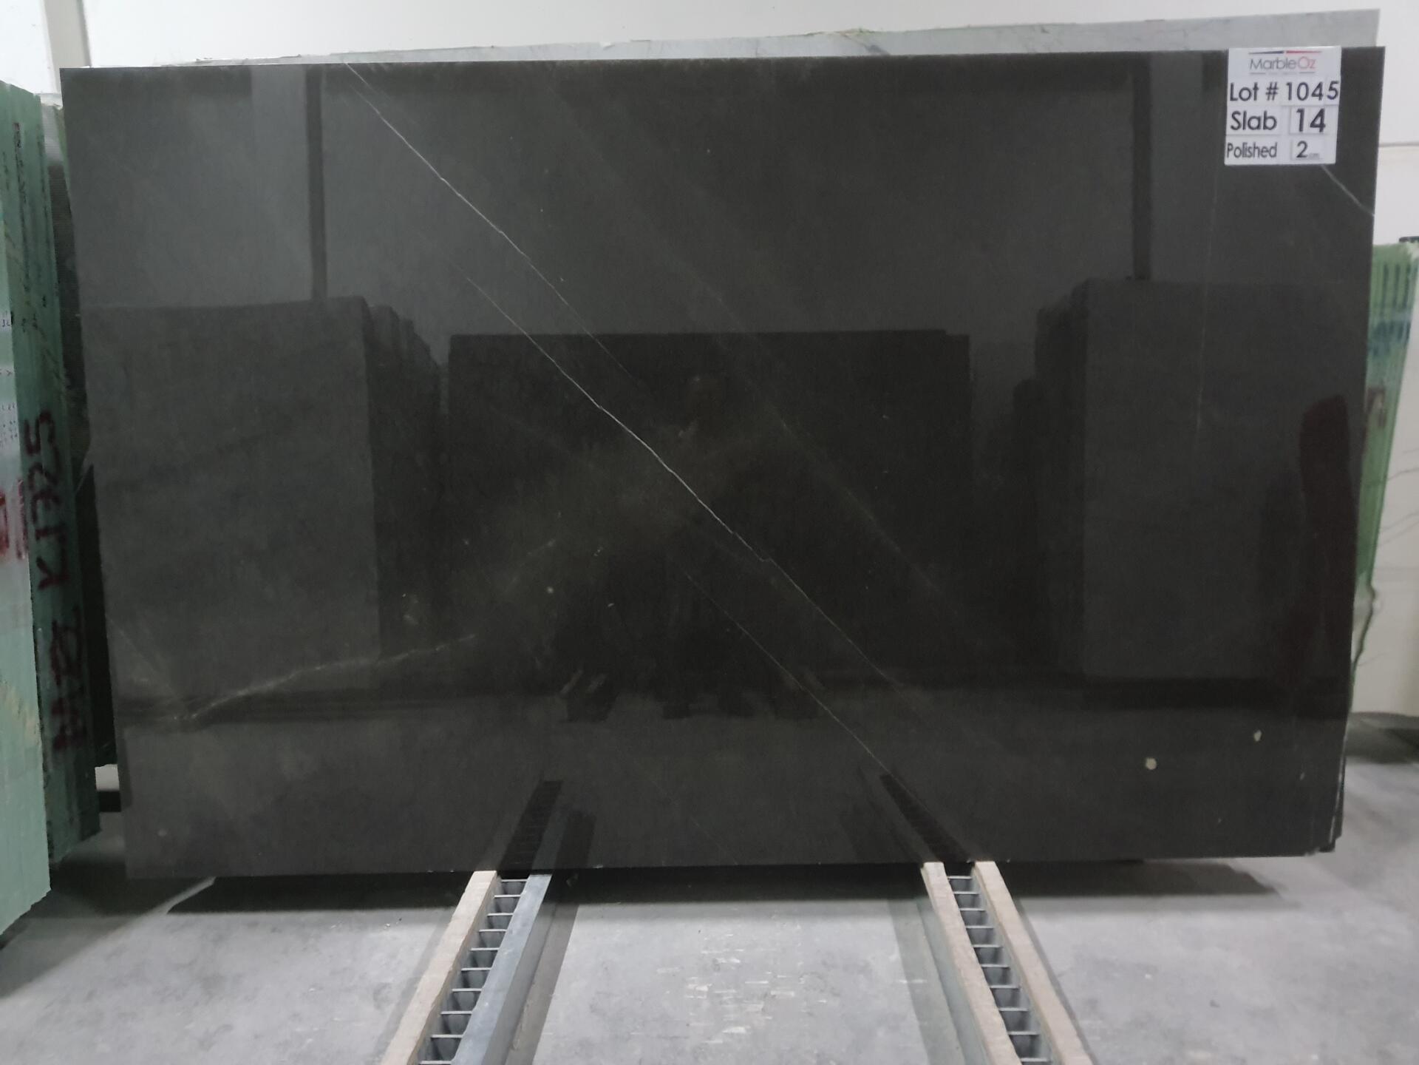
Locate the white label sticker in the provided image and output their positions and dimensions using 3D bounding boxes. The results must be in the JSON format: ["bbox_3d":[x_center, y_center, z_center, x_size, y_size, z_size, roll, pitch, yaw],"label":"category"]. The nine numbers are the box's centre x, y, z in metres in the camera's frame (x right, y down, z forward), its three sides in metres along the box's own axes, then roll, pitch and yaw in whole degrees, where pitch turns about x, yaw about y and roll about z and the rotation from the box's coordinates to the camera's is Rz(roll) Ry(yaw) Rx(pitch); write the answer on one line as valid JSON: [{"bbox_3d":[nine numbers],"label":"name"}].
[{"bbox_3d":[1.316,-0.977,2.446,0.257,0.257,0.008,-1,8,0],"label":"white label sticker"}]

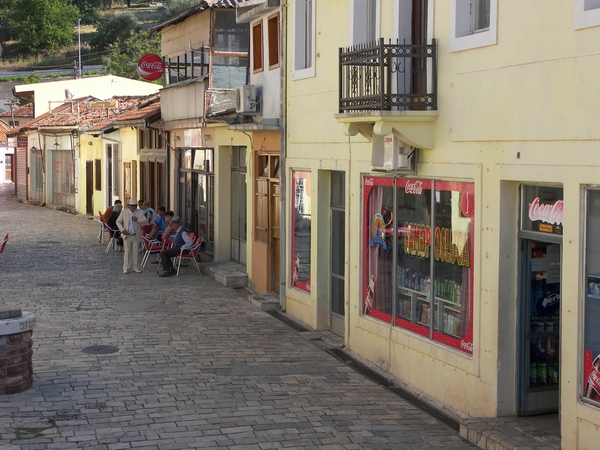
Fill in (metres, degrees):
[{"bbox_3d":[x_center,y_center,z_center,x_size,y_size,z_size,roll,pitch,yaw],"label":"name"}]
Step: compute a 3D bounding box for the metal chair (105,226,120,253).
[{"bbox_3d":[-4.867,0.301,31.582,0.570,0.830,0.550,-1,4,-17],"label":"metal chair"}]

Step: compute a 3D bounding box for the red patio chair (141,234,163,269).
[{"bbox_3d":[-3.496,0.603,28.326,0.560,0.830,0.550,-1,4,-16],"label":"red patio chair"}]

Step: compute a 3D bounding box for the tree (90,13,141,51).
[{"bbox_3d":[-19.283,-20.224,125.000,5.200,4.000,4.800,-1,4,-9],"label":"tree"}]

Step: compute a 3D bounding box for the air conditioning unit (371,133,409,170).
[{"bbox_3d":[1.235,-1.014,15.928,0.280,0.560,0.810,-1,4,-17],"label":"air conditioning unit"}]

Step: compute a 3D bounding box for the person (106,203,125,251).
[{"bbox_3d":[-4.848,0.077,31.618,0.660,1.270,0.500,-1,4,-19],"label":"person"}]

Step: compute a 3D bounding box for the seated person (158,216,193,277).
[{"bbox_3d":[-2.723,0.478,26.200,0.740,1.270,0.520,-1,4,-16],"label":"seated person"}]

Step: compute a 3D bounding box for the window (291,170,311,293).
[{"bbox_3d":[0.002,0.109,21.257,0.100,2.130,1.220,-1,4,-17],"label":"window"}]

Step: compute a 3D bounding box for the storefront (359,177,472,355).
[{"bbox_3d":[1.573,0.410,16.657,0.200,2.200,3.840,-1,4,-18],"label":"storefront"}]

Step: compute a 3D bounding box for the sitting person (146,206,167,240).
[{"bbox_3d":[-3.483,0.251,29.412,0.660,1.340,0.500,0,4,-9],"label":"sitting person"}]

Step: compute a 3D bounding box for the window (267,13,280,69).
[{"bbox_3d":[-0.501,-3.510,22.850,0.120,1.060,0.840,-1,4,-16],"label":"window"}]

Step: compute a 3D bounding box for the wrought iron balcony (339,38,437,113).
[{"bbox_3d":[1.145,-1.952,15.862,0.760,0.920,1.680,-1,4,-17],"label":"wrought iron balcony"}]

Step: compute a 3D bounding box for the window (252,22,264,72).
[{"bbox_3d":[-0.857,-3.677,24.745,0.120,1.040,1.050,-1,4,-13],"label":"window"}]

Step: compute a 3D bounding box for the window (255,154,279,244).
[{"bbox_3d":[-0.652,-0.496,23.284,0.150,1.760,1.500,-1,4,-18],"label":"window"}]

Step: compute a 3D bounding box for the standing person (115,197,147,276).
[{"bbox_3d":[-3.736,0.249,26.600,0.650,1.700,0.420,-1,4,-12],"label":"standing person"}]

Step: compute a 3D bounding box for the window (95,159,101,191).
[{"bbox_3d":[-7.245,-1.794,43.000,0.120,1.120,1.000,-1,4,-20],"label":"window"}]

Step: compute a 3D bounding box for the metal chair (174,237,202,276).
[{"bbox_3d":[-2.445,0.684,26.300,0.570,0.820,0.560,-1,4,-16],"label":"metal chair"}]

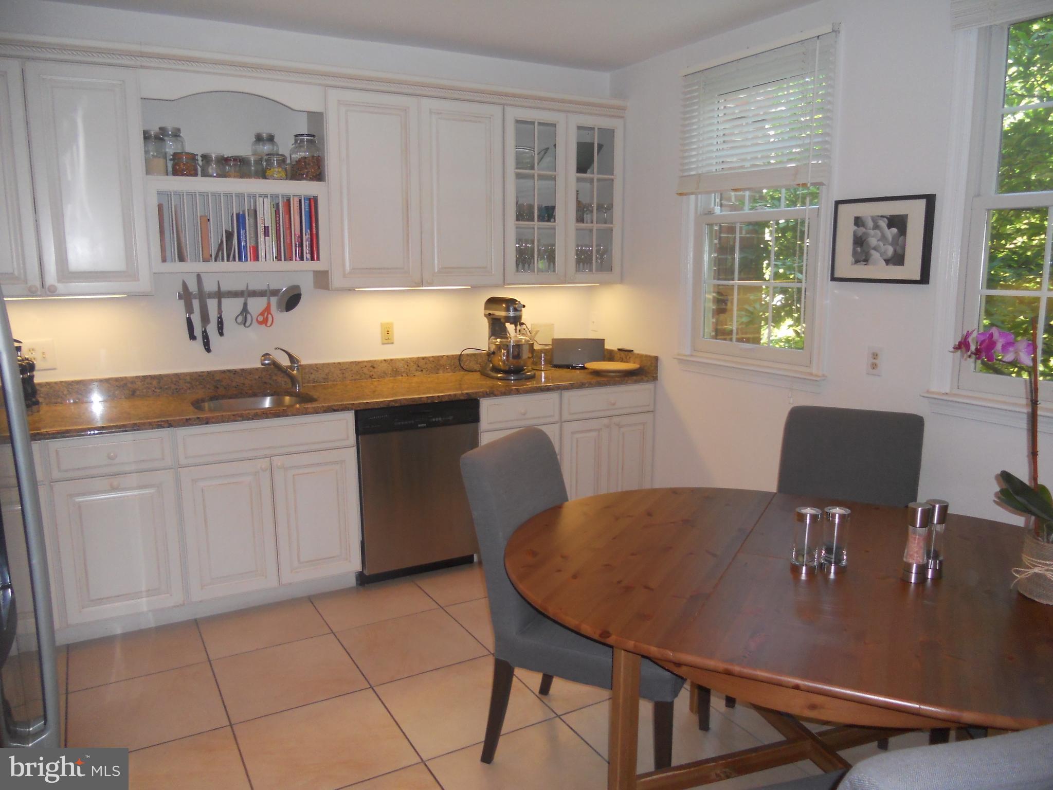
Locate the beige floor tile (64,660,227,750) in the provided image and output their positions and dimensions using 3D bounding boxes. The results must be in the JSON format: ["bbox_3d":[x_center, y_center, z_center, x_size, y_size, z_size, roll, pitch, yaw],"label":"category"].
[{"bbox_3d":[-1.319,1.096,2.857,0.485,0.010,0.492,-6,12,-28],"label":"beige floor tile"}]

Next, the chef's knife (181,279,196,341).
[{"bbox_3d":[-1.557,-0.392,3.797,0.044,0.285,0.022,-12,15,-27],"label":"chef's knife"}]

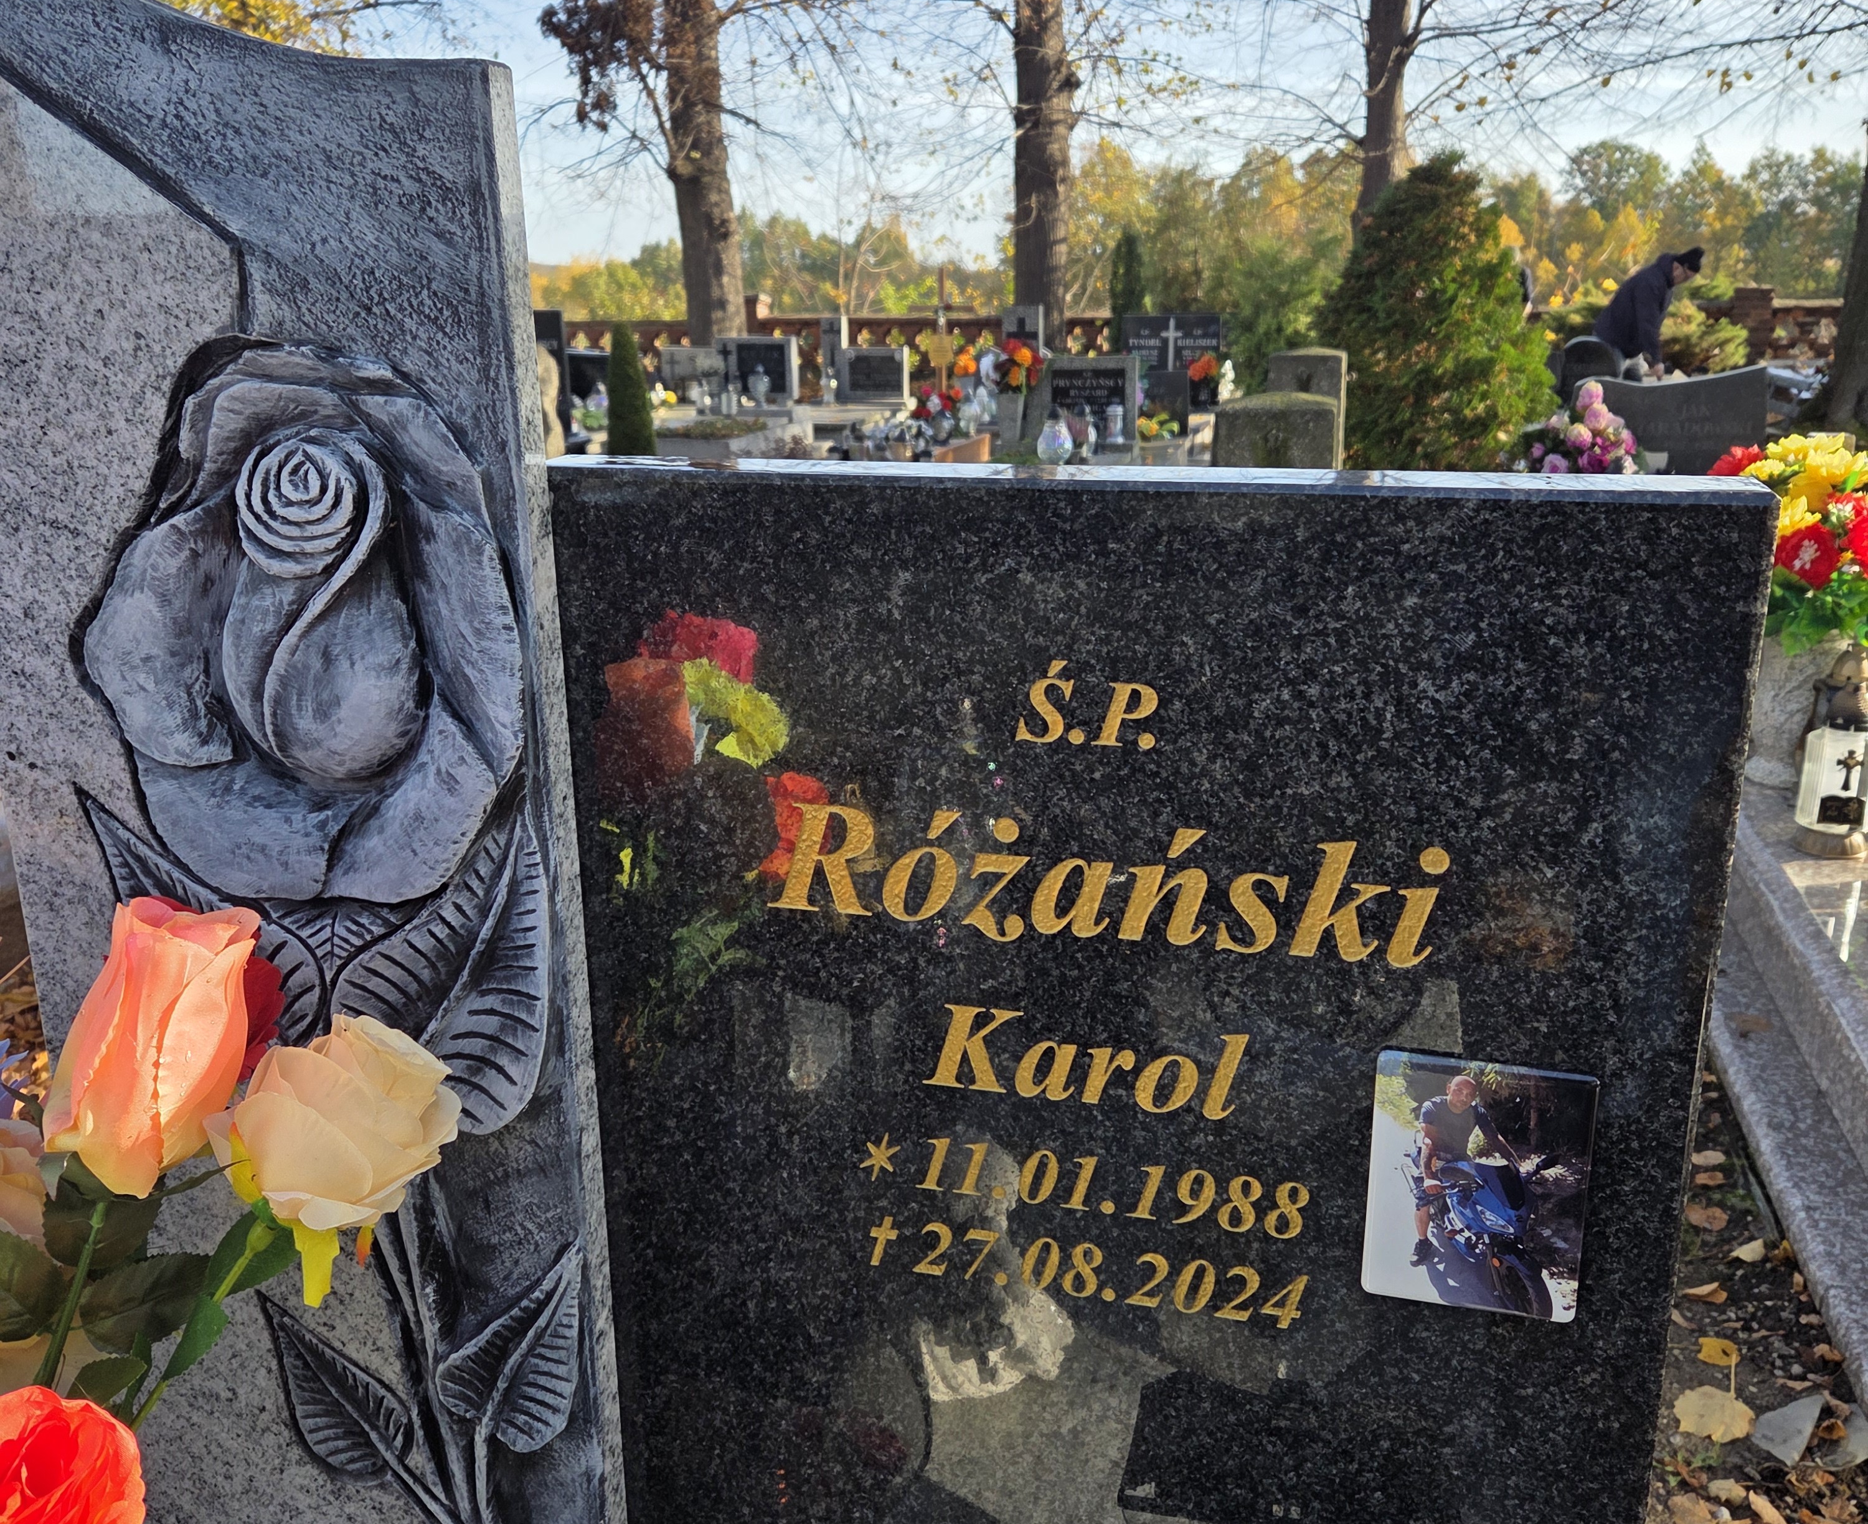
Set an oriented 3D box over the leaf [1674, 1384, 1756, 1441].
[{"bbox_3d":[0.817,0.681,1.729,0.077,0.013,0.086,5,18,20],"label":"leaf"}]

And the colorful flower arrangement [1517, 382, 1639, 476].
[{"bbox_3d":[1.949,-0.955,5.000,0.380,0.380,0.280,3,17,14],"label":"colorful flower arrangement"}]

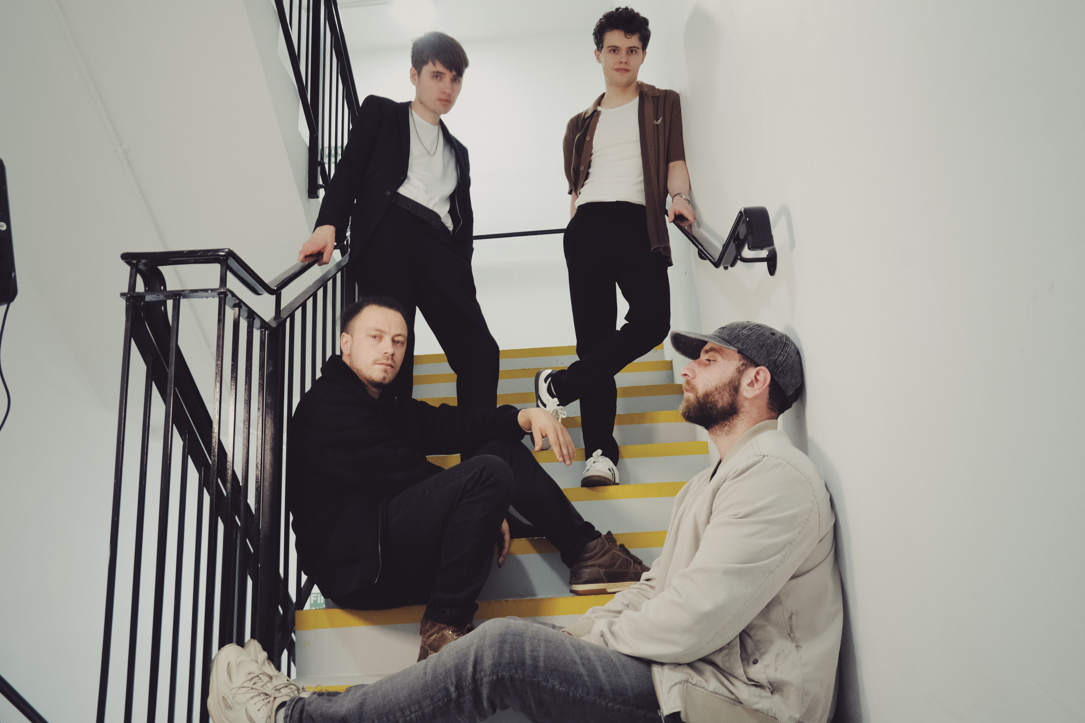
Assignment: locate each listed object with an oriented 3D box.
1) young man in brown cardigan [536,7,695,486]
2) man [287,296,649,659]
[{"bbox_3d":[0.239,-0.427,2.931,0.616,1.753,0.380,-4,-14,5],"label":"young man in brown cardigan"},{"bbox_3d":[-0.202,0.290,2.186,0.970,1.000,0.562,-9,-15,22],"label":"man"}]

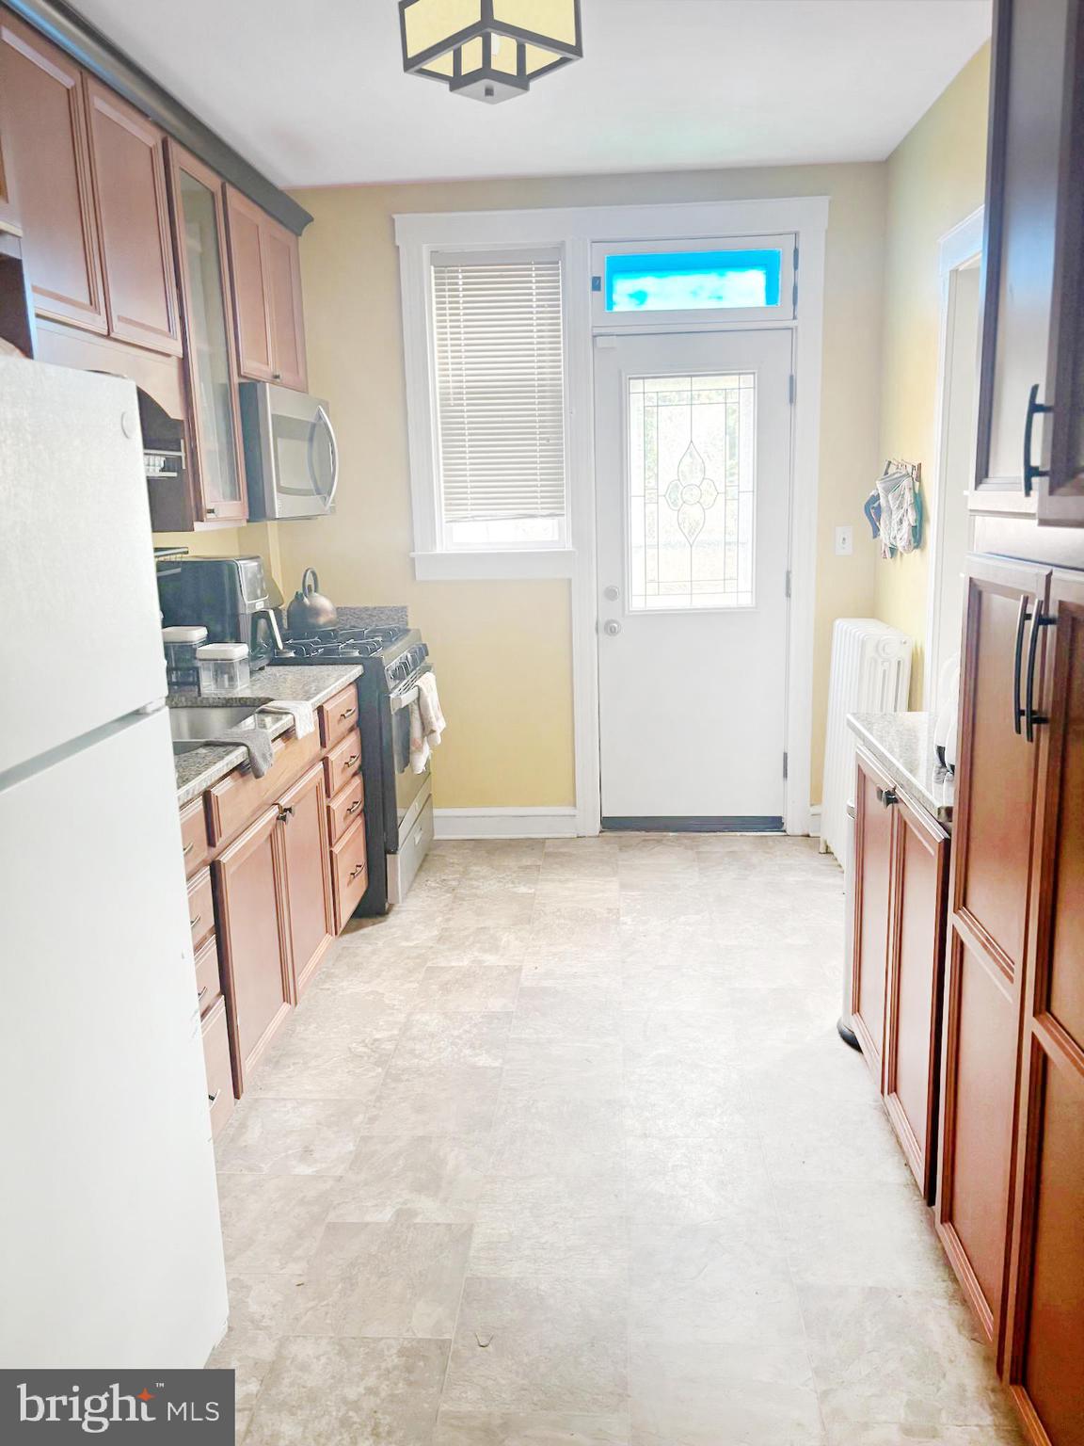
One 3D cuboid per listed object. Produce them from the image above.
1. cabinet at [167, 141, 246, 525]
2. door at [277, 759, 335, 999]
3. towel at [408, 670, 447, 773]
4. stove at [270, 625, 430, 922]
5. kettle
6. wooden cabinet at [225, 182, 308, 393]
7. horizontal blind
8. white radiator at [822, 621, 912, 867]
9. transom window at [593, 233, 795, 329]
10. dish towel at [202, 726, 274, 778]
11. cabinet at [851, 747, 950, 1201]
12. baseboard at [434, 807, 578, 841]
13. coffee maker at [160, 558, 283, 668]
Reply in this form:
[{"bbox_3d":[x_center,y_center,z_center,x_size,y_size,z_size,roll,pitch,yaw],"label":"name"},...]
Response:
[{"bbox_3d":[-1.120,-1.096,3.172,0.320,1.040,0.425,-1,12,4],"label":"cabinet"},{"bbox_3d":[-0.695,0.459,3.194,0.022,0.582,0.440,-1,12,4],"label":"door"},{"bbox_3d":[-0.425,0.004,4.114,0.100,0.355,0.300,-1,12,4],"label":"towel"},{"bbox_3d":[-0.802,0.148,4.181,0.685,0.955,0.760,-1,12,4],"label":"stove"},{"bbox_3d":[-0.910,-0.472,4.270,0.195,0.240,0.200,-2,12,0],"label":"kettle"},{"bbox_3d":[-1.088,-1.447,3.723,0.320,0.580,0.790,-1,12,4],"label":"wooden cabinet"},{"bbox_3d":[-0.159,-1.278,4.344,0.505,1.163,0.090,-1,12,4],"label":"horizontal blind"},{"bbox_3d":[1.214,0.111,4.081,0.190,0.960,0.480,-1,12,4],"label":"white radiator"},{"bbox_3d":[0.587,-1.707,4.217,0.782,0.320,0.045,-1,12,4],"label":"transom window"},{"bbox_3d":[-0.707,0.077,2.519,0.150,0.102,0.180,-1,12,4],"label":"dish towel"},{"bbox_3d":[0.984,0.508,2.409,0.432,0.845,0.760,-1,12,4],"label":"cabinet"},{"bbox_3d":[-0.169,0.435,4.716,0.642,0.135,0.020,-1,12,4],"label":"baseboard"},{"bbox_3d":[-1.043,-0.349,3.567,0.365,0.369,0.280,-1,12,4],"label":"coffee maker"}]

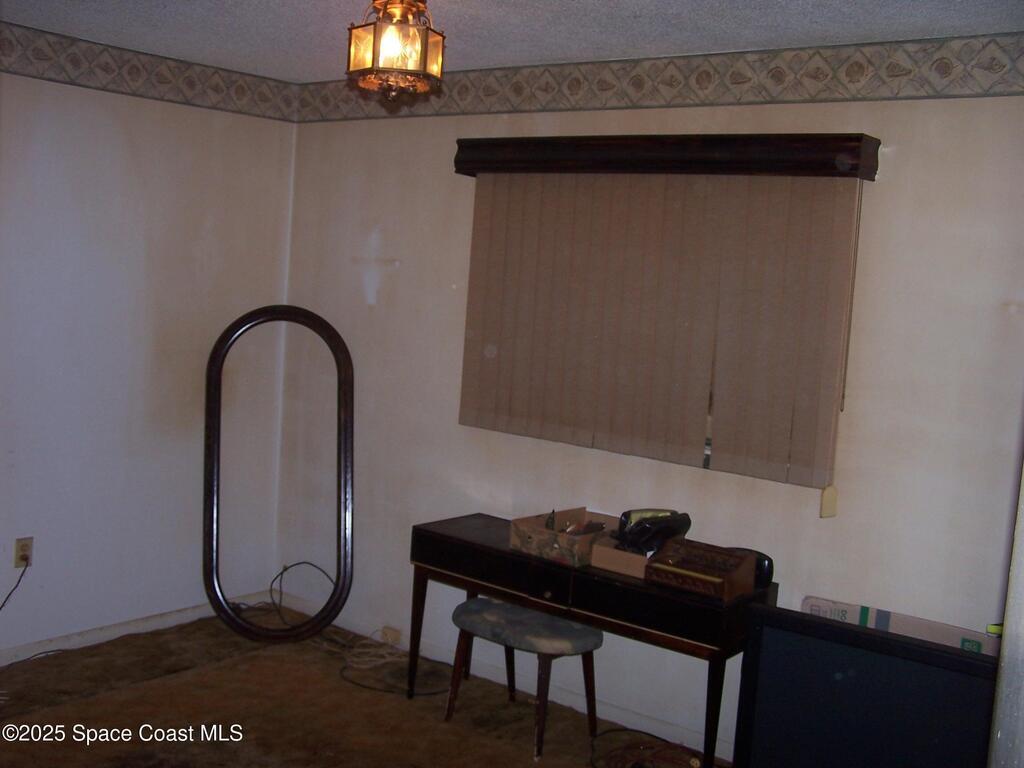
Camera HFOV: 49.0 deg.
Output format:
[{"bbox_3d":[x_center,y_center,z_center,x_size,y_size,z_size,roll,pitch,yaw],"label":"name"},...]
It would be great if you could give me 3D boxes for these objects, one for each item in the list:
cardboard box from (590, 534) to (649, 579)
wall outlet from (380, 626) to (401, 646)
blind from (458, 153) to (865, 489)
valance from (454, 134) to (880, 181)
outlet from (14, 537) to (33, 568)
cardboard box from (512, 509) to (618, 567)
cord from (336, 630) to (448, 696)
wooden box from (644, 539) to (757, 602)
[{"bbox_3d":[0.427,0.594,3.882,0.209,0.078,0.220,8,8,37],"label":"cardboard box"},{"bbox_3d":[-0.535,1.105,4.910,0.106,0.069,0.015,8,8,37],"label":"wall outlet"},{"bbox_3d":[0.448,-0.276,3.981,1.508,1.048,0.090,8,8,37],"label":"blind"},{"bbox_3d":[0.465,-0.788,3.945,1.615,0.128,0.145,8,8,37],"label":"valance"},{"bbox_3d":[-1.867,0.648,4.310,0.015,0.114,0.069,8,8,37],"label":"outlet"},{"bbox_3d":[0.219,0.547,4.045,0.278,0.109,0.342,8,8,37],"label":"cardboard box"},{"bbox_3d":[-0.458,1.167,4.581,0.510,0.055,0.410,8,8,37],"label":"cord"},{"bbox_3d":[0.624,0.610,3.704,0.302,0.109,0.230,8,8,37],"label":"wooden box"}]

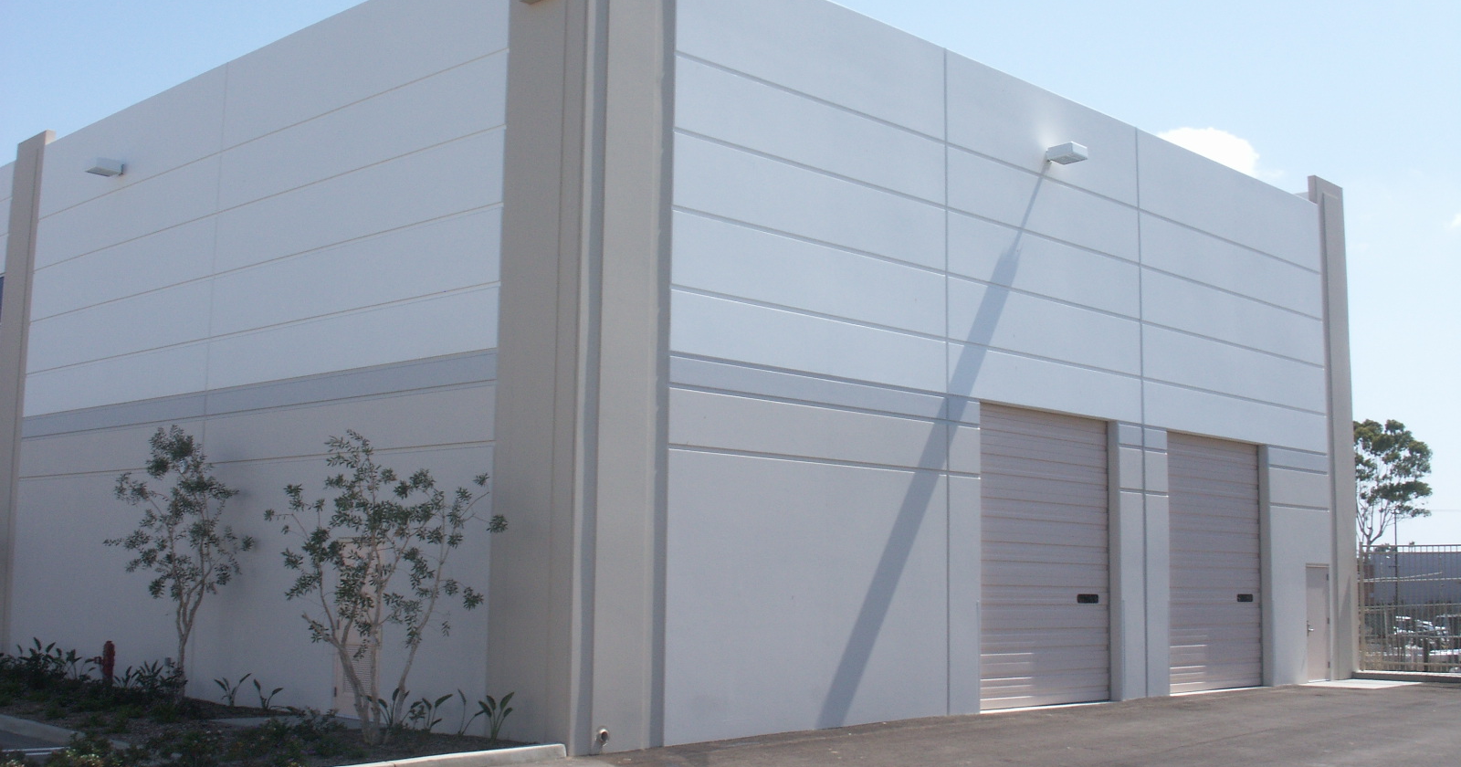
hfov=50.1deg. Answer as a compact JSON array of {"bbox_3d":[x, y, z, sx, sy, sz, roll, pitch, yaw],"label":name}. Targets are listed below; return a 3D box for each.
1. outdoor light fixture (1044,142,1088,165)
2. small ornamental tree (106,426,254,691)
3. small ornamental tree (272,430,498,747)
[{"bbox_3d":[4.968,-3.398,23.178,0.550,0.160,0.420,-6,-10,44],"label":"outdoor light fixture"},{"bbox_3d":[-7.231,2.328,20.459,1.847,3.564,1.755,3,-7,-19],"label":"small ornamental tree"},{"bbox_3d":[-3.553,2.081,16.027,2.411,3.191,2.170,2,-7,-12],"label":"small ornamental tree"}]

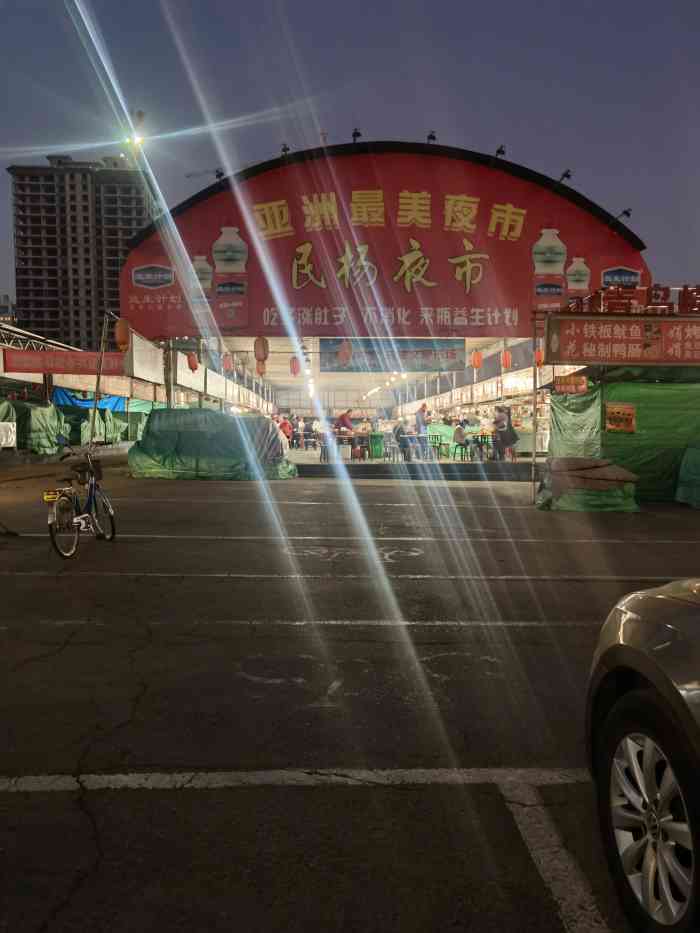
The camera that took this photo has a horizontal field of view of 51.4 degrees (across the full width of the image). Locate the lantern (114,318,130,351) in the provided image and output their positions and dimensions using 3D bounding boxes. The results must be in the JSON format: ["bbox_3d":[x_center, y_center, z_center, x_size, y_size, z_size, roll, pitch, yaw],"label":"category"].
[{"bbox_3d":[-5.689,-3.276,18.200,0.360,0.820,0.360,0,3,0],"label":"lantern"}]

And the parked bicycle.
[{"bbox_3d":[-2.955,0.345,8.100,0.550,1.130,1.680,0,3,5],"label":"parked bicycle"}]

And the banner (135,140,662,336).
[{"bbox_3d":[1.034,-6.539,21.200,15.300,5.660,0.300,0,3,0],"label":"banner"}]

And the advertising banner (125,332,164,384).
[{"bbox_3d":[-5.469,-2.885,20.000,0.150,1.060,3.700,0,3,-2],"label":"advertising banner"}]

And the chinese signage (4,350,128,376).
[{"bbox_3d":[-7.152,-2.601,18.200,3.030,0.580,0.100,0,3,0],"label":"chinese signage"}]

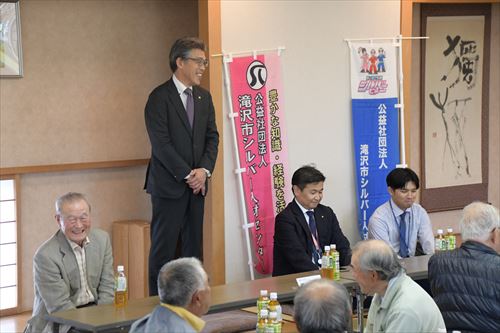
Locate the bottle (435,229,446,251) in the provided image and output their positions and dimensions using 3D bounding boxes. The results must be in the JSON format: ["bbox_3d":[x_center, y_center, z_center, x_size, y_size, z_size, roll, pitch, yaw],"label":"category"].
[{"bbox_3d":[1.166,0.494,7.910,0.066,0.208,0.066,-5,7,-41],"label":"bottle"}]

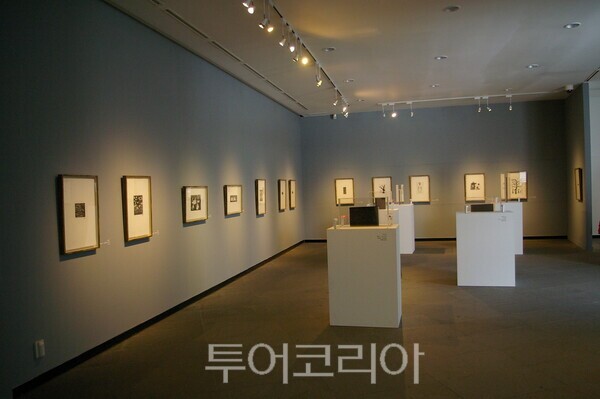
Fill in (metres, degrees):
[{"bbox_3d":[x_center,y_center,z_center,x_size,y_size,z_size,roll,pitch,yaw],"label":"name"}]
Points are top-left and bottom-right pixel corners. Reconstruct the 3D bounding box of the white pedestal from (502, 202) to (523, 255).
[{"bbox_3d":[4.215,0.569,9.149,0.510,1.020,0.502,-2,2,16],"label":"white pedestal"}]

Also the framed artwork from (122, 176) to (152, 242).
[{"bbox_3d":[-1.751,0.092,4.875,0.035,0.679,0.454,-2,2,15],"label":"framed artwork"}]

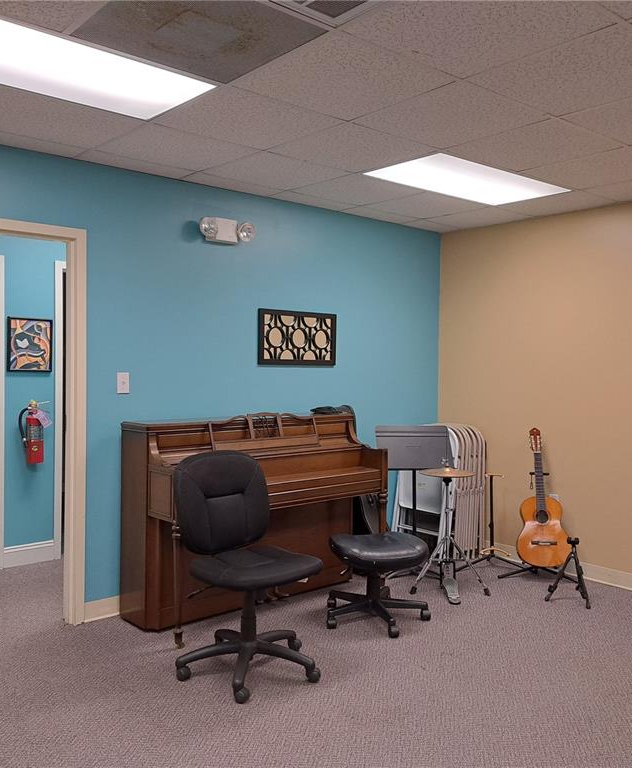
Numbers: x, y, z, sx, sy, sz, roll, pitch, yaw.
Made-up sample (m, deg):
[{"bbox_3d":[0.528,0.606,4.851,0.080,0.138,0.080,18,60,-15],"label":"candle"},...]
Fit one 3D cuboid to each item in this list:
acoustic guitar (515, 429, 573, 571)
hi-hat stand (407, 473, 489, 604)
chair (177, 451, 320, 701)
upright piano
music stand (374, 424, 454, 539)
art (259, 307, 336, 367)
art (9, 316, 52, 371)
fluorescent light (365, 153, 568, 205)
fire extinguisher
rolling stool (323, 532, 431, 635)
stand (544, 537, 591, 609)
[{"bbox_3d":[1.502,0.760,4.774,0.365,0.945,0.110,-2,-18,10],"label":"acoustic guitar"},{"bbox_3d":[0.837,0.917,4.469,0.490,0.740,0.550,1,2,2],"label":"hi-hat stand"},{"bbox_3d":[-0.313,0.822,3.274,0.650,0.970,0.660,-1,2,-39],"label":"chair"},{"bbox_3d":[-0.303,0.733,4.122,1.480,1.100,0.600,-1,3,-40],"label":"upright piano"},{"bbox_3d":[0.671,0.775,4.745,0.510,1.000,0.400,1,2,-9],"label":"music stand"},{"bbox_3d":[-0.120,-0.300,4.689,0.655,0.352,0.030,-1,3,-40],"label":"art"},{"bbox_3d":[-1.918,-0.259,4.778,0.297,0.360,0.030,-1,2,-40],"label":"art"},{"bbox_3d":[0.882,-1.150,4.027,1.190,0.070,0.585,-1,3,-40],"label":"fluorescent light"},{"bbox_3d":[-1.906,0.326,4.744,0.170,0.430,0.130,0,2,-33],"label":"fire extinguisher"},{"bbox_3d":[0.332,1.084,3.937,0.575,0.430,0.575,-1,3,-40],"label":"rolling stool"},{"bbox_3d":[1.547,1.109,4.280,0.260,0.385,0.230,2,2,33],"label":"stand"}]

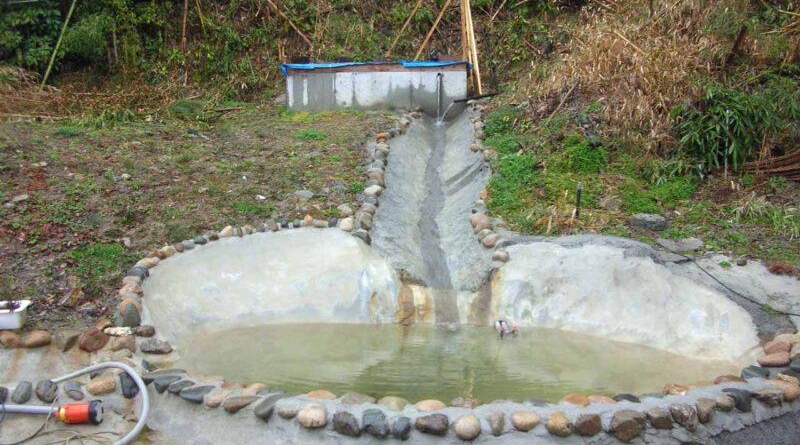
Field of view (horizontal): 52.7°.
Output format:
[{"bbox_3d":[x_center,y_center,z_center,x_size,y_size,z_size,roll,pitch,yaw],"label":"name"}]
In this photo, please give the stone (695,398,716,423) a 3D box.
[{"bbox_3d":[1.458,0.897,3.858,0.100,0.120,0.110,-1,5,-15],"label":"stone"}]

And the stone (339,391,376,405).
[{"bbox_3d":[-0.208,0.881,4.049,0.175,0.080,0.120,0,5,0],"label":"stone"}]

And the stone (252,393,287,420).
[{"bbox_3d":[-0.632,0.892,3.920,0.190,0.100,0.095,-5,7,-45],"label":"stone"}]

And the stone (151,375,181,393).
[{"bbox_3d":[-1.295,0.902,4.504,0.125,0.095,0.185,5,7,40],"label":"stone"}]

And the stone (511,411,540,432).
[{"bbox_3d":[0.606,0.961,3.902,0.140,0.095,0.120,-1,6,-6],"label":"stone"}]

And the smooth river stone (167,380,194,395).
[{"bbox_3d":[-1.208,0.908,4.448,0.105,0.085,0.175,5,7,40],"label":"smooth river stone"}]

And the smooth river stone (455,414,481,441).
[{"bbox_3d":[0.302,0.917,3.616,0.120,0.115,0.120,0,5,0],"label":"smooth river stone"}]

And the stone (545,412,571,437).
[{"bbox_3d":[0.712,0.913,3.657,0.115,0.110,0.115,0,5,0],"label":"stone"}]

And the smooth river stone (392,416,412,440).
[{"bbox_3d":[0.014,1.134,4.473,0.112,0.130,0.120,0,5,0],"label":"smooth river stone"}]

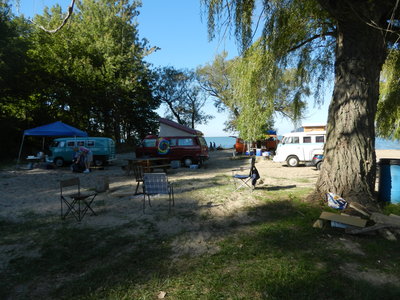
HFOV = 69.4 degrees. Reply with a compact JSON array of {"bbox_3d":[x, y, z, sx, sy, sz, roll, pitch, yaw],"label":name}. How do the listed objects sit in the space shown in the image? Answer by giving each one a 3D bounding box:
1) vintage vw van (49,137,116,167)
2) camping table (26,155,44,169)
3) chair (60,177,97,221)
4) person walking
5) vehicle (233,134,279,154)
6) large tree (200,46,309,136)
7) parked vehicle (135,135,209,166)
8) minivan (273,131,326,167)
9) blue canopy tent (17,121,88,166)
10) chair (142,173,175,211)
[{"bbox_3d":[-7.928,0.110,19.856,4.280,1.930,1.750,-1,3,-15],"label":"vintage vw van"},{"bbox_3d":[-9.453,0.816,16.584,0.950,0.700,0.620,-1,3,-12],"label":"camping table"},{"bbox_3d":[-2.403,0.934,5.762,0.550,0.810,0.520,1,3,22],"label":"chair"},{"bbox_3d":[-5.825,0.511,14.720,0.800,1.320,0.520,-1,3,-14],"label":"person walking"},{"bbox_3d":[5.892,-0.539,29.756,4.500,1.950,1.750,-1,3,-10],"label":"vehicle"},{"bbox_3d":[5.158,-4.768,28.762,10.300,10.500,8.500,0,3,0],"label":"large tree"},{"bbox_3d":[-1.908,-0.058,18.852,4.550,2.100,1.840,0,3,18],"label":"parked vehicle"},{"bbox_3d":[6.612,-0.063,17.455,4.280,2.000,1.750,0,3,0],"label":"minivan"},{"bbox_3d":[-8.361,-0.259,17.137,3.100,2.800,3.100,-1,3,-9],"label":"blue canopy tent"},{"bbox_3d":[-0.873,0.891,6.231,0.580,0.830,0.630,0,3,3],"label":"chair"}]

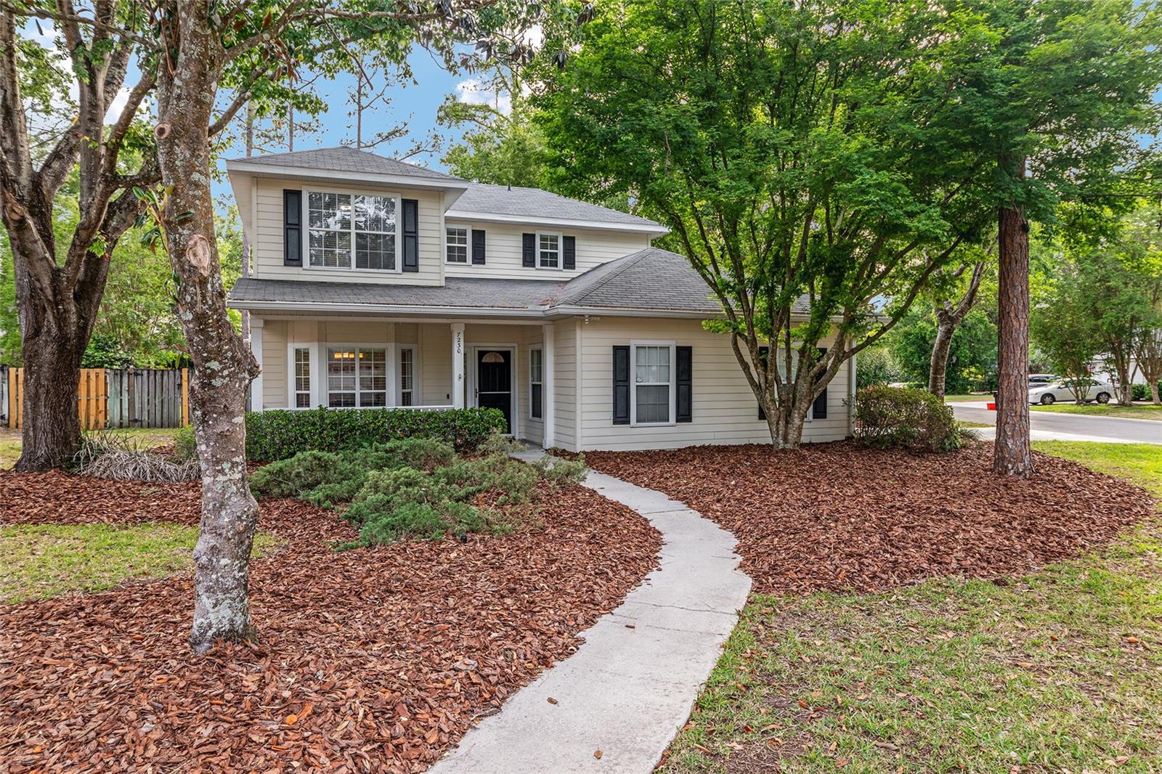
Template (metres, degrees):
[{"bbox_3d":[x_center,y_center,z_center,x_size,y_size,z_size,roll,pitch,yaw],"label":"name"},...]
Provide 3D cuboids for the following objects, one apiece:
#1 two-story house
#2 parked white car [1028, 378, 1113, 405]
[{"bbox_3d":[-1.768,-2.401,19.992,13.055,7.061,12.468,-1,1,-22],"label":"two-story house"},{"bbox_3d":[26.517,0.223,42.200,4.650,1.450,1.790,0,1,5],"label":"parked white car"}]

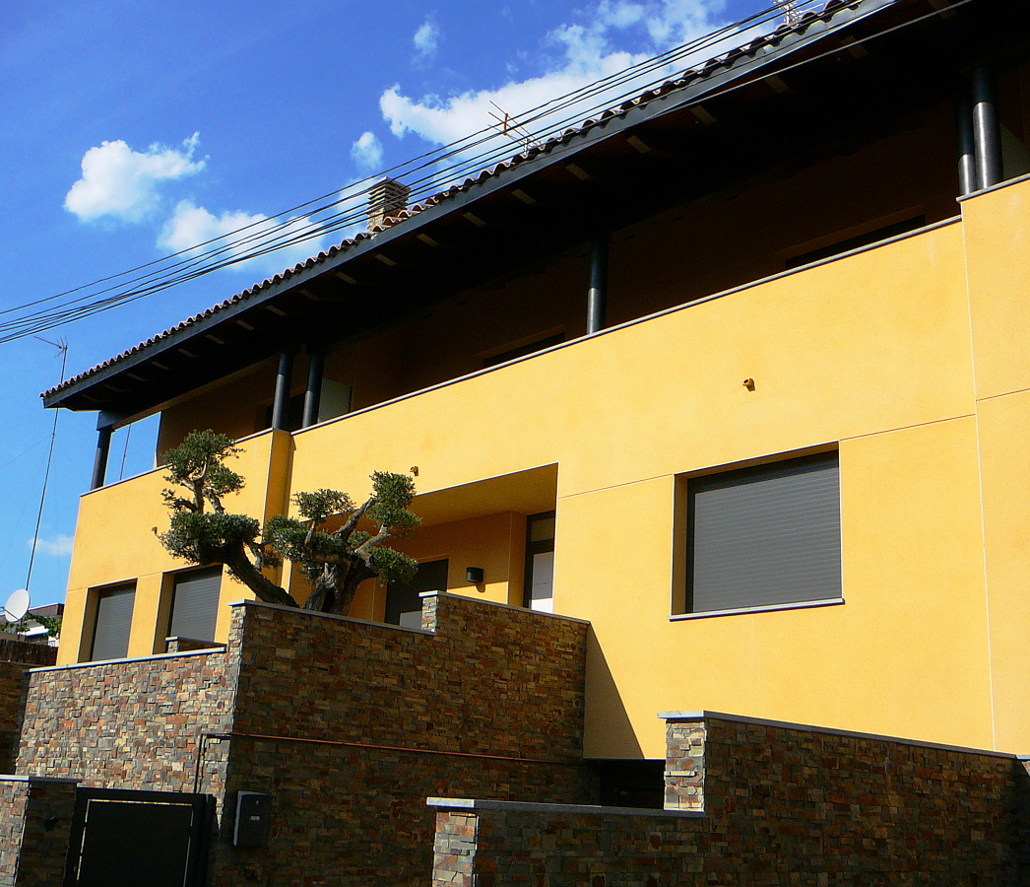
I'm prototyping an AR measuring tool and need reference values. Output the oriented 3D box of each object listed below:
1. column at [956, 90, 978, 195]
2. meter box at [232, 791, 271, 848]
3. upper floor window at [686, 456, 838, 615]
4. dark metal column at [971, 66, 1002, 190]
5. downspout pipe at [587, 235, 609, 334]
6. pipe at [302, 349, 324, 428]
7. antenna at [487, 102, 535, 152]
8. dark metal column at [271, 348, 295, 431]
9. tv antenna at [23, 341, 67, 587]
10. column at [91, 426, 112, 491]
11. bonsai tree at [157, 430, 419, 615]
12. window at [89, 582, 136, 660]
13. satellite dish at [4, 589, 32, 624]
[{"bbox_3d":[3.853,-2.432,10.077,0.200,1.188,0.200,18,-22,-40],"label":"column"},{"bbox_3d":[-1.977,2.811,8.942,0.257,0.381,0.085,18,-22,-40],"label":"meter box"},{"bbox_3d":[2.280,0.838,10.787,0.120,1.346,1.797,18,-22,-40],"label":"upper floor window"},{"bbox_3d":[3.743,-2.476,9.501,0.189,1.183,0.189,18,-22,-40],"label":"dark metal column"},{"bbox_3d":[0.885,-1.641,12.822,0.189,1.181,0.189,3,-17,1],"label":"downspout pipe"},{"bbox_3d":[-2.802,-0.705,16.623,0.189,1.173,0.189,18,-22,-40],"label":"pipe"},{"bbox_3d":[-0.048,-4.438,16.800,0.380,0.450,1.000,-10,-21,36],"label":"antenna"},{"bbox_3d":[-3.237,-0.718,16.700,0.189,1.197,0.189,3,-17,1],"label":"dark metal column"},{"bbox_3d":[-11.621,0.543,28.764,0.400,6.680,1.100,-8,-20,32],"label":"tv antenna"},{"bbox_3d":[-7.381,0.282,21.343,0.200,1.154,0.200,18,-22,-40],"label":"column"},{"bbox_3d":[-2.052,0.886,10.800,2.300,2.000,1.600,6,-17,-10],"label":"bonsai tree"},{"bbox_3d":[-6.470,2.984,19.462,0.120,1.361,1.718,18,-22,-40],"label":"window"},{"bbox_3d":[-11.249,3.683,27.000,0.740,0.800,0.350,-5,-18,25],"label":"satellite dish"}]

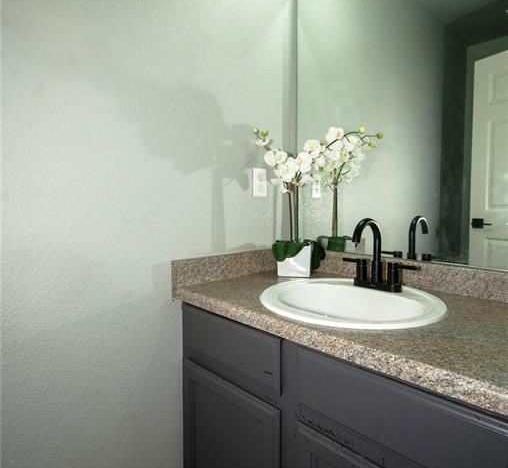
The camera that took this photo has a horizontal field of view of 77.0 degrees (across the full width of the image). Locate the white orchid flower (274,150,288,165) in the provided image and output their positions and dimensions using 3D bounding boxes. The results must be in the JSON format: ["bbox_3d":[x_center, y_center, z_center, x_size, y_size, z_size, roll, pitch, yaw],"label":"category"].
[{"bbox_3d":[0.103,-0.288,1.200,0.052,0.055,0.032,1,6,6],"label":"white orchid flower"}]

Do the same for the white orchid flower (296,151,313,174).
[{"bbox_3d":[0.190,-0.269,1.200,0.062,0.080,0.035,2,7,24],"label":"white orchid flower"}]

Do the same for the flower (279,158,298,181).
[{"bbox_3d":[0.128,-0.235,1.180,0.070,0.080,0.035,2,6,17],"label":"flower"}]

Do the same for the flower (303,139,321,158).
[{"bbox_3d":[0.219,-0.324,1.210,0.065,0.072,0.035,1,6,9],"label":"flower"}]

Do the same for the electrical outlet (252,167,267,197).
[{"bbox_3d":[0.024,-0.211,1.310,0.008,0.117,0.072,4,5,45],"label":"electrical outlet"}]

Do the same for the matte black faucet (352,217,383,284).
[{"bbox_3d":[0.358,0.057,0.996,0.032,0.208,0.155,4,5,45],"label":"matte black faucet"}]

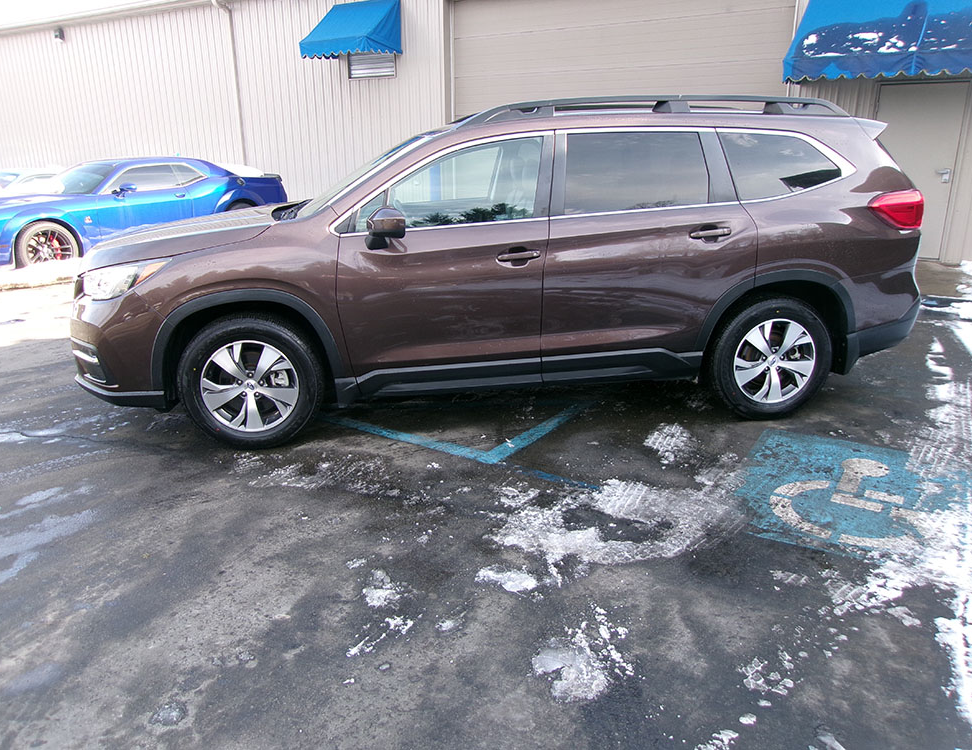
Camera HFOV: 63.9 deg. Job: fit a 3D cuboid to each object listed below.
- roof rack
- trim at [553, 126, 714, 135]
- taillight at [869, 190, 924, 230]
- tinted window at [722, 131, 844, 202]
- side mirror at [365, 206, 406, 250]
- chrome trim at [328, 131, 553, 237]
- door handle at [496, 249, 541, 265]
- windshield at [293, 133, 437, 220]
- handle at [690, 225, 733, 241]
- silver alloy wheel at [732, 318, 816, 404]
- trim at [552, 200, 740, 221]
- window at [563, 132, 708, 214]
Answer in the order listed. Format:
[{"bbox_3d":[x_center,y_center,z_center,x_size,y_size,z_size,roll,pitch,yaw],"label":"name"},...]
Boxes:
[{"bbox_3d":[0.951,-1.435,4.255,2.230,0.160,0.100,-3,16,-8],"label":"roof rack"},{"bbox_3d":[0.801,-1.306,4.142,0.880,0.042,0.035,-3,17,-8],"label":"trim"},{"bbox_3d":[2.288,-0.938,4.412,0.440,0.240,0.270,-3,17,-8],"label":"taillight"},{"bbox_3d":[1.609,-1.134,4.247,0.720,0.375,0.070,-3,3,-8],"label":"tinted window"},{"bbox_3d":[-0.494,-0.721,3.829,0.195,0.210,0.240,-3,16,-8],"label":"side mirror"},{"bbox_3d":[-0.223,-0.982,3.986,1.180,0.520,0.080,-3,-1,-5],"label":"chrome trim"},{"bbox_3d":[0.169,-0.615,4.031,0.228,0.050,0.055,-3,17,-8],"label":"door handle"},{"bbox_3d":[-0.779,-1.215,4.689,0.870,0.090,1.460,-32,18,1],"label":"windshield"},{"bbox_3d":[1.191,-0.752,4.146,0.228,0.050,0.055,-3,17,-8],"label":"handle"},{"bbox_3d":[1.628,-0.098,4.506,0.492,0.492,0.190,-3,17,-8],"label":"silver alloy wheel"},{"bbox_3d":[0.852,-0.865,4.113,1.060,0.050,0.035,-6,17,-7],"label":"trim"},{"bbox_3d":[0.791,-1.067,4.114,0.790,0.430,0.050,-3,-1,-8],"label":"window"}]

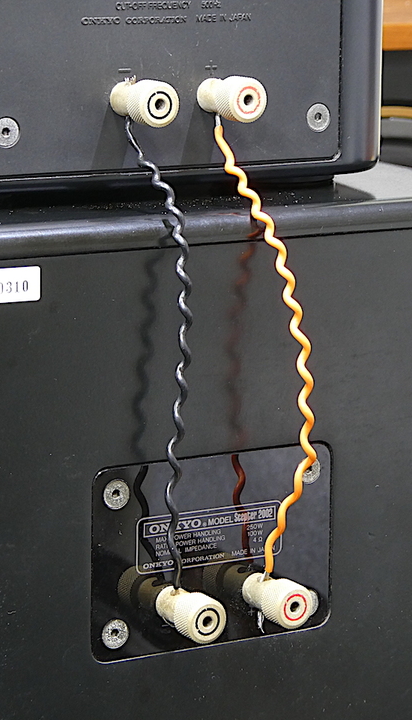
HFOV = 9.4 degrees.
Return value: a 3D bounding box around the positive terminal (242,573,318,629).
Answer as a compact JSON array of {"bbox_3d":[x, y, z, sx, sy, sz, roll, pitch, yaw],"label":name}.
[{"bbox_3d":[0.030,0.100,1.041,0.019,0.019,0.027,-6,12,-33],"label":"positive terminal"}]

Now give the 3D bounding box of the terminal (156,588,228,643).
[{"bbox_3d":[-0.006,0.104,1.017,0.019,0.019,0.027,-6,12,-33],"label":"terminal"}]

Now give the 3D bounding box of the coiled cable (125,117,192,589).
[{"bbox_3d":[-0.022,-0.002,1.018,0.016,0.188,0.059,-6,12,-33],"label":"coiled cable"}]

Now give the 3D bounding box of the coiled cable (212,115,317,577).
[{"bbox_3d":[0.022,-0.005,1.040,0.016,0.189,0.071,-6,12,-33],"label":"coiled cable"}]

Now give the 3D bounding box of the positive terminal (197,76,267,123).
[{"bbox_3d":[0.011,-0.110,1.048,0.019,0.019,0.027,-6,12,-33],"label":"positive terminal"}]

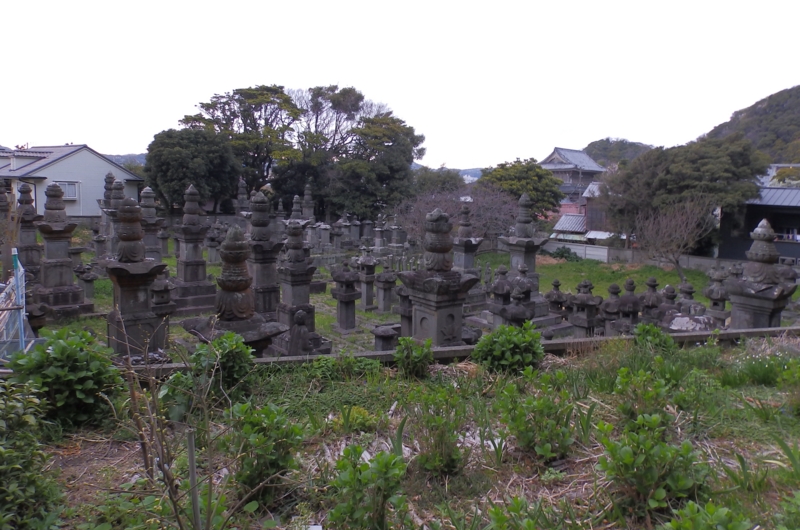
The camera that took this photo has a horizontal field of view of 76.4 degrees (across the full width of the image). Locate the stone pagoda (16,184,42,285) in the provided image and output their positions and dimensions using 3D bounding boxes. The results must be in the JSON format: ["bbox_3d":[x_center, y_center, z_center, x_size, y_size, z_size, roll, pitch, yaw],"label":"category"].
[{"bbox_3d":[-13.874,-1.156,18.997,1.300,3.700,1.300,-4,8,-39],"label":"stone pagoda"}]

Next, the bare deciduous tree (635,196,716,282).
[{"bbox_3d":[10.218,-0.897,19.015,3.000,3.300,2.800,4,8,28],"label":"bare deciduous tree"}]

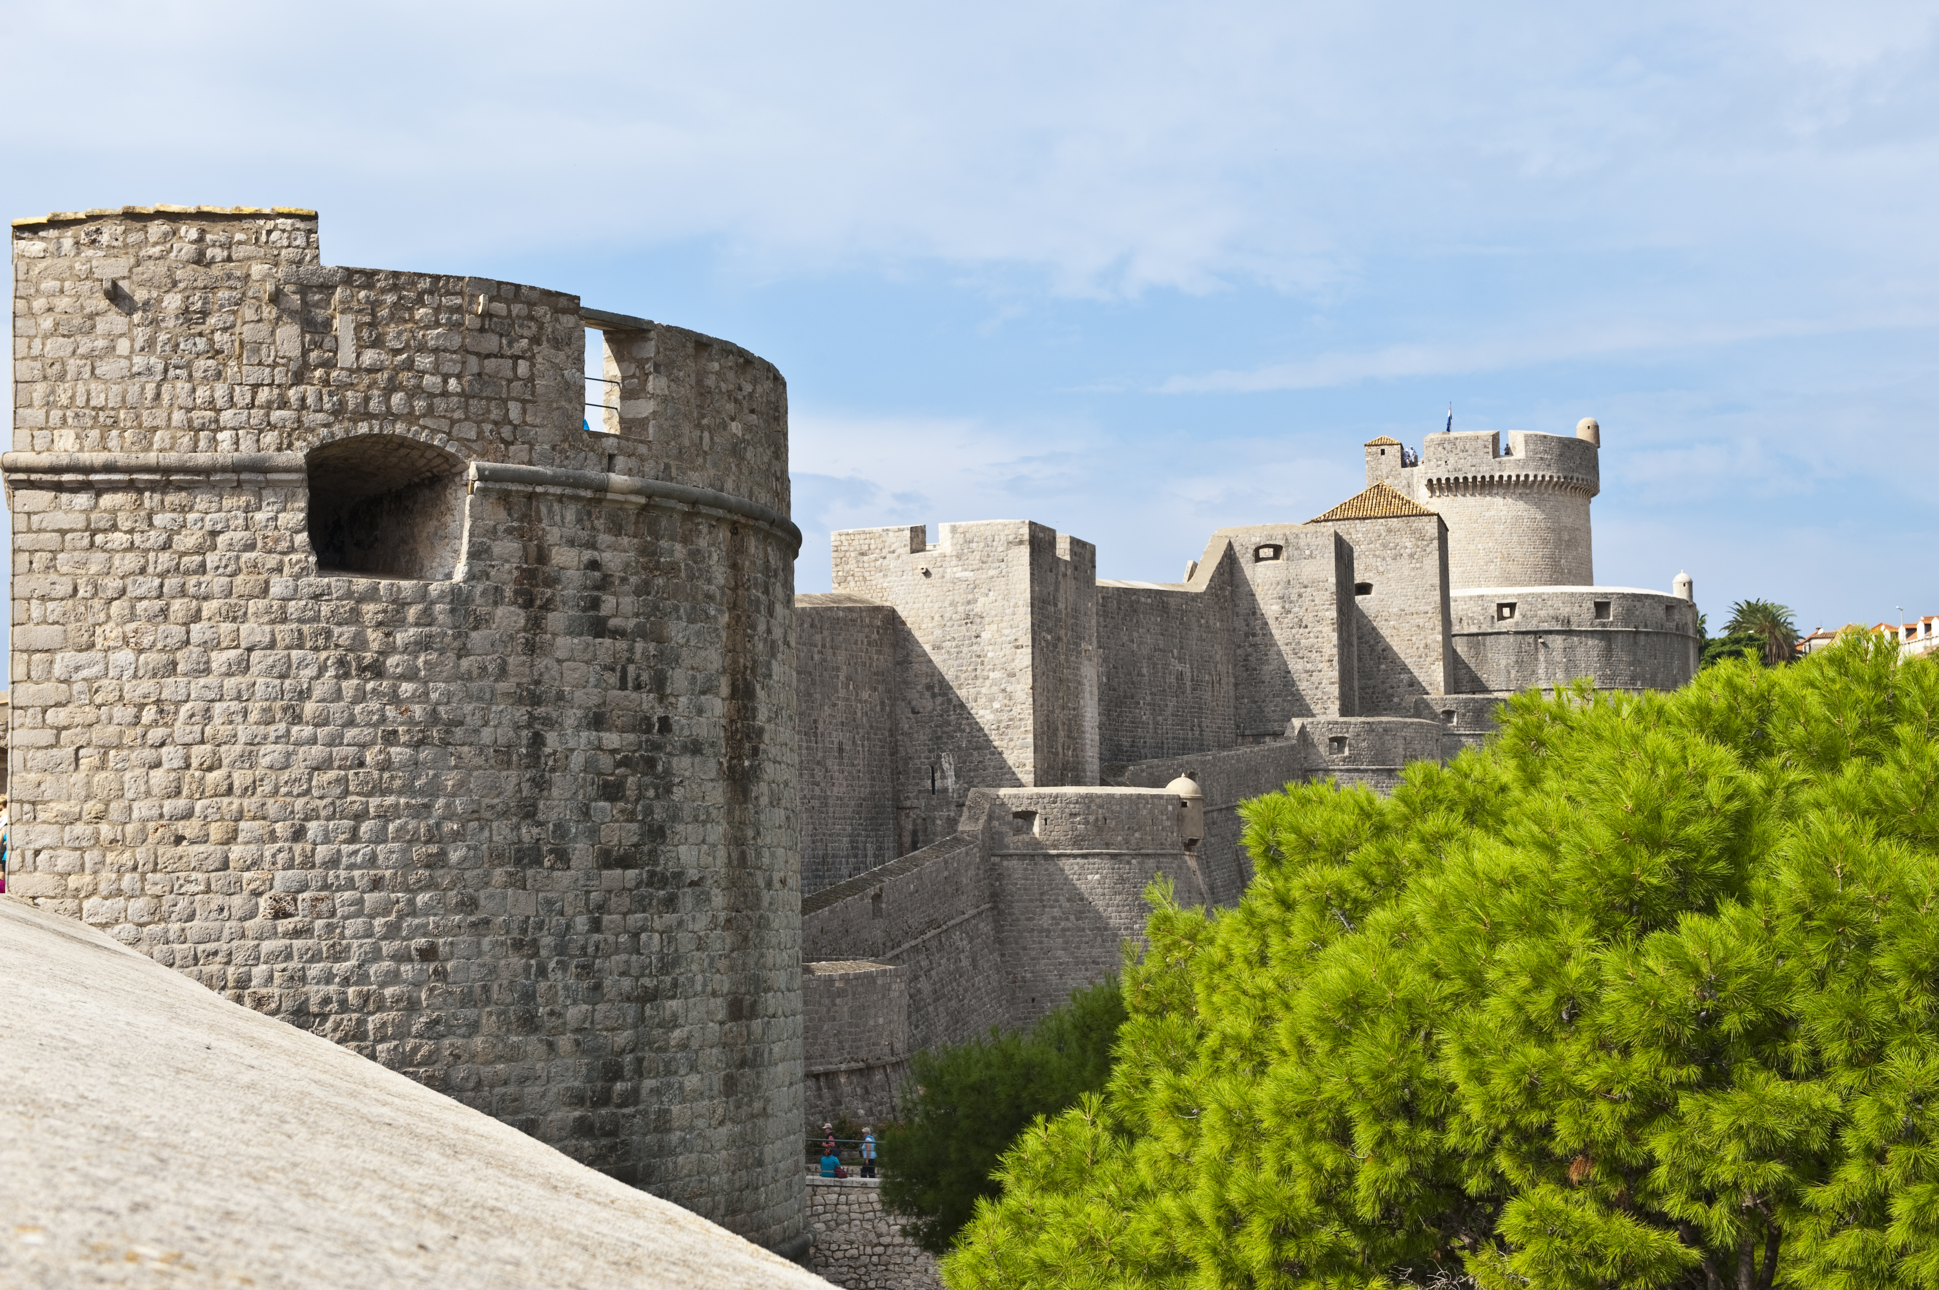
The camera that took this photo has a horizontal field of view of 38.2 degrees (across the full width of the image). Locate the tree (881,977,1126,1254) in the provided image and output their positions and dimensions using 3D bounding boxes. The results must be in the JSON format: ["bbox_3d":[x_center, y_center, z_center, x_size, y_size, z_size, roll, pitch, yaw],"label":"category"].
[{"bbox_3d":[1.580,10.960,64.000,7.200,7.600,6.800,-1,-4,1],"label":"tree"}]

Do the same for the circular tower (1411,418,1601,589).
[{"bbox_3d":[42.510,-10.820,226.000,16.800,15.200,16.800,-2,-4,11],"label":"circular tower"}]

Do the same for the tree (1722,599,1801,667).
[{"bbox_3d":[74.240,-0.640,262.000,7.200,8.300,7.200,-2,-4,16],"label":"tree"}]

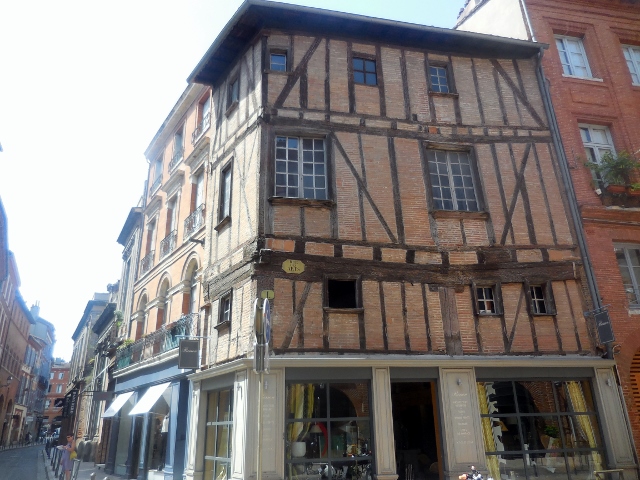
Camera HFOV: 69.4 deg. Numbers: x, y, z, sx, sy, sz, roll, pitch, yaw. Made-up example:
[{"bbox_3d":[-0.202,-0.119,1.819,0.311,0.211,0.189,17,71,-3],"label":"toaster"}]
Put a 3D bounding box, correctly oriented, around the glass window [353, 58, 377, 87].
[{"bbox_3d":[1.203,-4.470,12.278,0.630,0.882,0.100,3,-21,-10],"label":"glass window"}]

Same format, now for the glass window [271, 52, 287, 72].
[{"bbox_3d":[-1.064,-4.558,11.889,0.392,0.571,0.100,3,-21,-10],"label":"glass window"}]

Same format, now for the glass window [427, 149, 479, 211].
[{"bbox_3d":[3.327,-1.507,11.532,1.202,1.692,0.100,3,-21,-10],"label":"glass window"}]

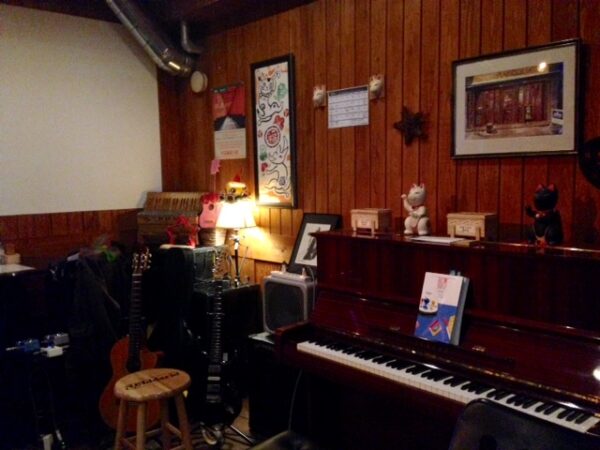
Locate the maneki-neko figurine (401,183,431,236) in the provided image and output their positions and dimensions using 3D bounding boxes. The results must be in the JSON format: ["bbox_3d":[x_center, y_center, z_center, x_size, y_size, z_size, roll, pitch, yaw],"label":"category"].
[{"bbox_3d":[0.527,-0.076,2.599,0.115,0.237,0.126,-6,8,-43],"label":"maneki-neko figurine"}]

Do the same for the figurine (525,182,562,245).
[{"bbox_3d":[0.954,-0.049,2.232,0.120,0.240,0.140,-6,8,-43],"label":"figurine"}]

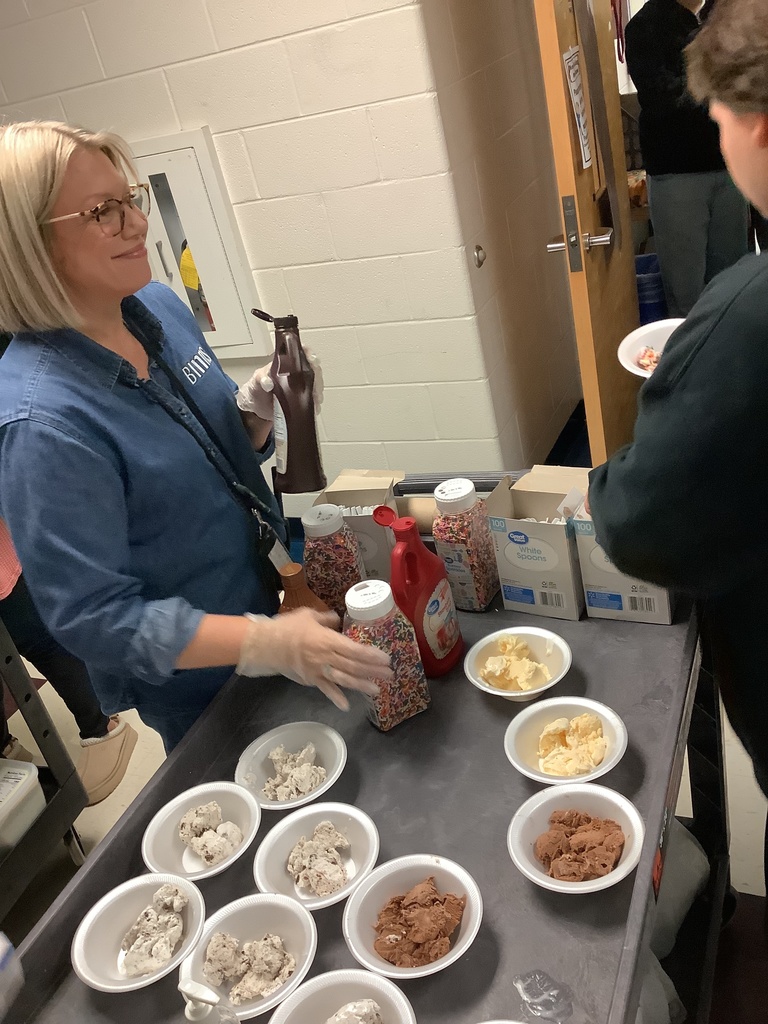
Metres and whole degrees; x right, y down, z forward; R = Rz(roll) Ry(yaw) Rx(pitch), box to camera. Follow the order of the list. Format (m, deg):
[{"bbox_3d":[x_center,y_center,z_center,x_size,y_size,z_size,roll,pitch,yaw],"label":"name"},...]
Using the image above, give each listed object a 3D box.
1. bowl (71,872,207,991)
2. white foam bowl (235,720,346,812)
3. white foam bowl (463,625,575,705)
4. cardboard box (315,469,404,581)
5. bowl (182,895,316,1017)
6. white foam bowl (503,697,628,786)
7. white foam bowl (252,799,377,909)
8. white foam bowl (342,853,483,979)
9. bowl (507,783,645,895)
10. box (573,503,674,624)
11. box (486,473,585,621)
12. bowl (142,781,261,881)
[{"bbox_3d":[-0.269,0.482,1.031,0.151,0.045,0.151,-14,28,0],"label":"bowl"},{"bbox_3d":[-0.117,0.345,1.201,0.151,0.045,0.151,-10,28,6],"label":"white foam bowl"},{"bbox_3d":[0.192,0.226,1.291,0.149,0.045,0.149,-11,29,6],"label":"white foam bowl"},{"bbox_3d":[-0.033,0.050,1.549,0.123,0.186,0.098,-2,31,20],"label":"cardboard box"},{"bbox_3d":[-0.140,0.484,0.982,0.149,0.045,0.149,-11,29,6],"label":"bowl"},{"bbox_3d":[0.230,0.299,1.146,0.149,0.045,0.149,-11,29,6],"label":"white foam bowl"},{"bbox_3d":[-0.074,0.414,1.072,0.151,0.045,0.151,-10,28,6],"label":"white foam bowl"},{"bbox_3d":[0.034,0.442,0.980,0.151,0.045,0.151,-10,28,6],"label":"white foam bowl"},{"bbox_3d":[0.216,0.374,1.020,0.149,0.045,0.149,-11,29,6],"label":"bowl"},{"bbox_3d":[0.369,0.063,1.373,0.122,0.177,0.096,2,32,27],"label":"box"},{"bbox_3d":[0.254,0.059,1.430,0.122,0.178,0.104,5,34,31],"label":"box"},{"bbox_3d":[-0.220,0.408,1.139,0.151,0.045,0.151,-14,28,0],"label":"bowl"}]

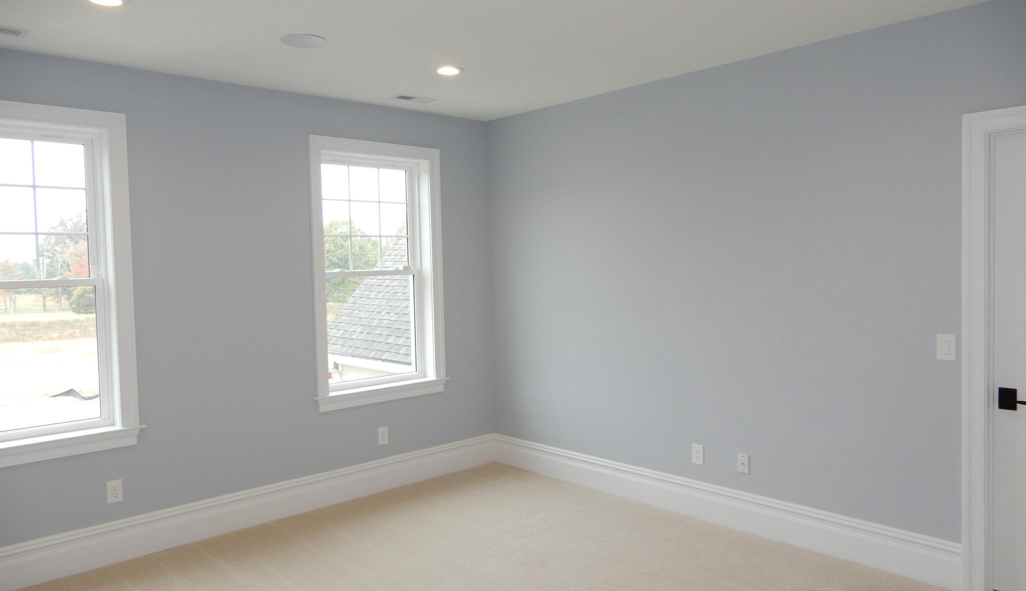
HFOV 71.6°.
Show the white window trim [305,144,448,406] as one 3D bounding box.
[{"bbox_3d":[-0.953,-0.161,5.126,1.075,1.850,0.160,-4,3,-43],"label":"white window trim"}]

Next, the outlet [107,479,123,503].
[{"bbox_3d":[-2.200,1.087,3.937,0.079,0.124,0.010,-4,3,-43],"label":"outlet"}]

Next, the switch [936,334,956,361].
[{"bbox_3d":[2.058,0.248,3.381,0.011,0.124,0.079,-4,3,-43],"label":"switch"}]

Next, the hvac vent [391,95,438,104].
[{"bbox_3d":[-0.678,-1.343,4.879,0.296,0.012,0.150,-4,3,-43],"label":"hvac vent"}]

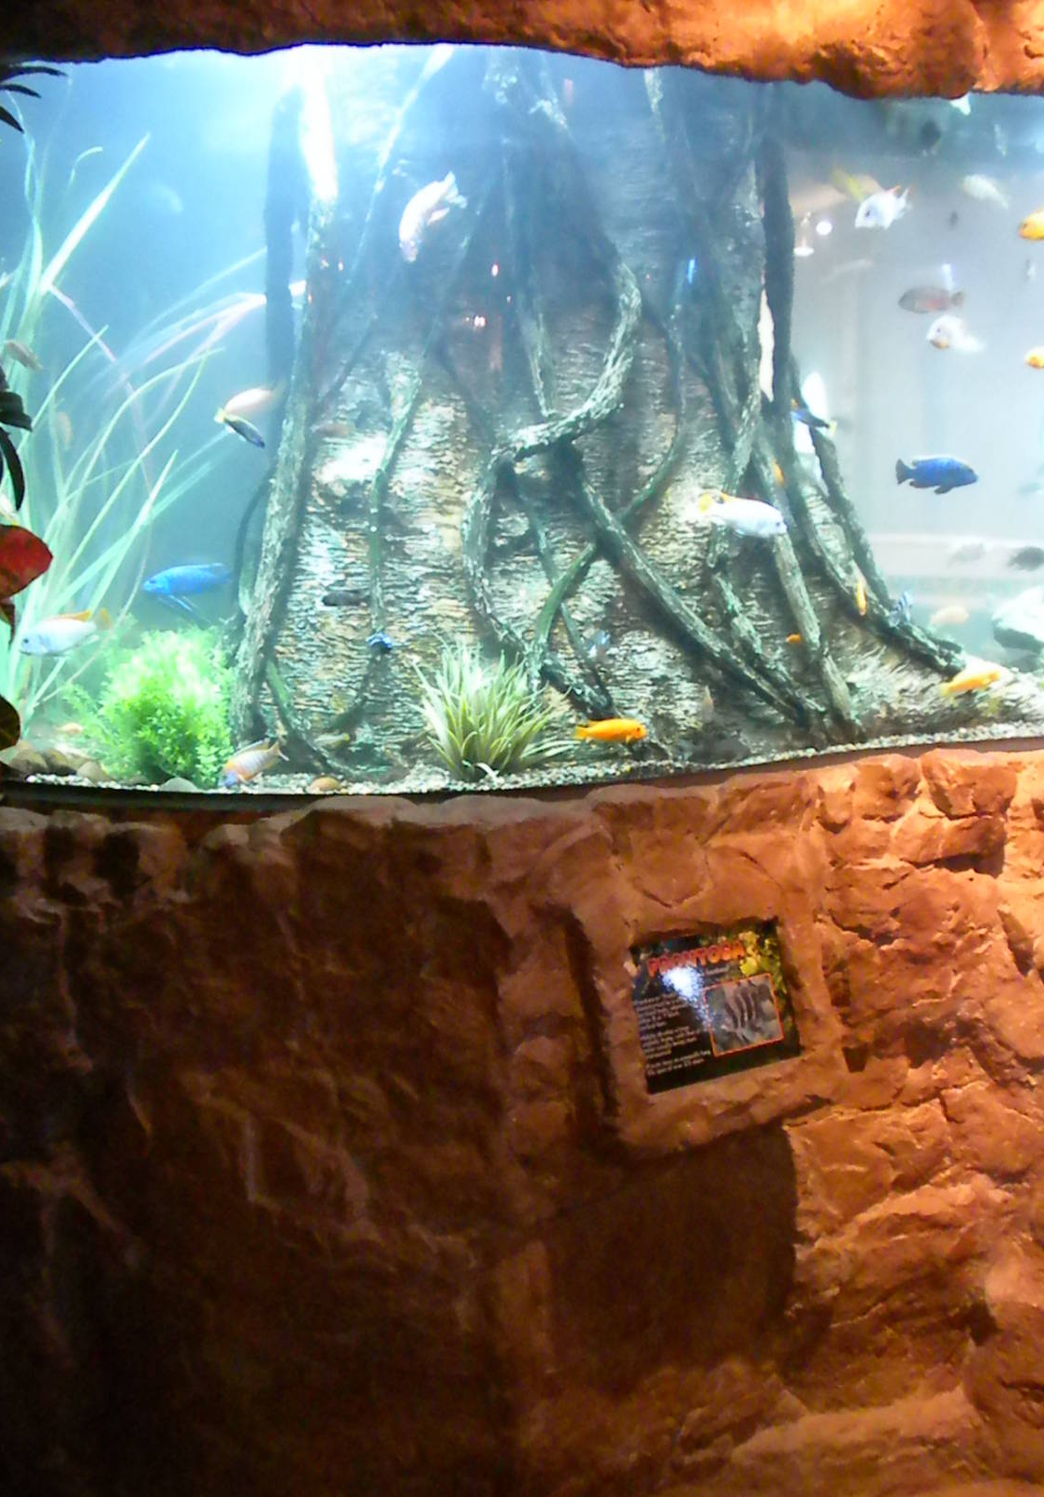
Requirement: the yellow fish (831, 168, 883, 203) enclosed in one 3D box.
[{"bbox_3d":[0.534,-0.895,2.550,0.082,0.038,0.027,25,8,-12],"label":"yellow fish"}]

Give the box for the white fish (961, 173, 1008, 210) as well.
[{"bbox_3d":[0.753,-0.904,2.600,0.085,0.036,0.027,22,8,-14],"label":"white fish"}]

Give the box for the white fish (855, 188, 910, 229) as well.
[{"bbox_3d":[0.545,-0.816,2.420,0.100,0.053,0.033,-30,27,-31],"label":"white fish"}]

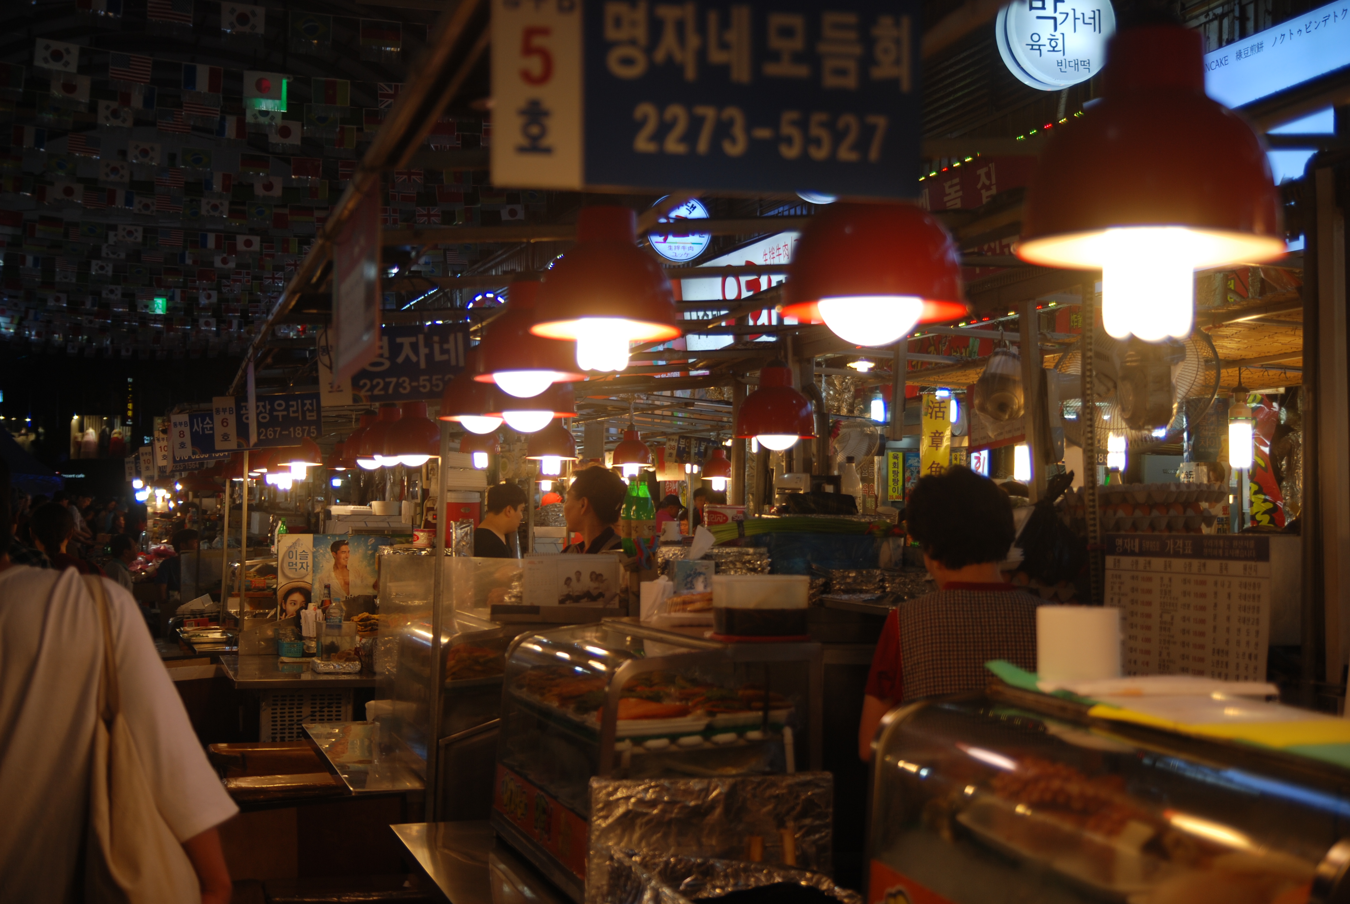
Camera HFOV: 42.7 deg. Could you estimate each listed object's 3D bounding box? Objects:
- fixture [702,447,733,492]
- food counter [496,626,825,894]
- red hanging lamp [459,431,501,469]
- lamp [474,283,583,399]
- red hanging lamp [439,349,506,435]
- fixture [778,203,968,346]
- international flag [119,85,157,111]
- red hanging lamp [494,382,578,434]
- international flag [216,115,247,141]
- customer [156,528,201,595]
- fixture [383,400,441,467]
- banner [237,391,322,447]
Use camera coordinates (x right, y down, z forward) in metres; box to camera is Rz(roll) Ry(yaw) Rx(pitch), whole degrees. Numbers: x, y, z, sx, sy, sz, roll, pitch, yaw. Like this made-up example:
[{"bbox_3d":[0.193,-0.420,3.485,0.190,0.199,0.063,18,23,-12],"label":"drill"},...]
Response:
[{"bbox_3d":[0.347,0.147,14.200,0.250,0.350,0.250,1,-3,0],"label":"fixture"},{"bbox_3d":[-0.070,0.615,3.663,0.465,0.470,0.854,1,-2,-18],"label":"food counter"},{"bbox_3d":[-1.183,-0.051,10.500,0.250,0.310,0.250,2,-3,-17],"label":"red hanging lamp"},{"bbox_3d":[-0.323,-0.253,3.870,0.250,0.265,0.250,2,-3,-17],"label":"lamp"},{"bbox_3d":[-0.580,-0.179,5.200,0.250,0.255,0.250,2,-3,-17],"label":"red hanging lamp"},{"bbox_3d":[0.262,-0.270,2.272,0.245,0.257,0.245,0,-2,0],"label":"fixture"},{"bbox_3d":[-4.423,-2.913,14.200,0.320,0.205,0.020,2,-3,-17],"label":"international flag"},{"bbox_3d":[-0.378,-0.181,4.538,0.245,0.257,0.245,1,-2,-17],"label":"red hanging lamp"},{"bbox_3d":[-5.136,-3.755,20.000,0.355,0.300,0.020,1,-2,-17],"label":"international flag"},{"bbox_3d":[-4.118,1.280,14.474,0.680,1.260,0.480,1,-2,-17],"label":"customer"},{"bbox_3d":[-1.052,-0.069,6.982,0.245,0.257,0.245,1,-2,-17],"label":"fixture"},{"bbox_3d":[-2.039,-0.163,8.900,0.435,0.277,0.030,-1,-2,-17],"label":"banner"}]

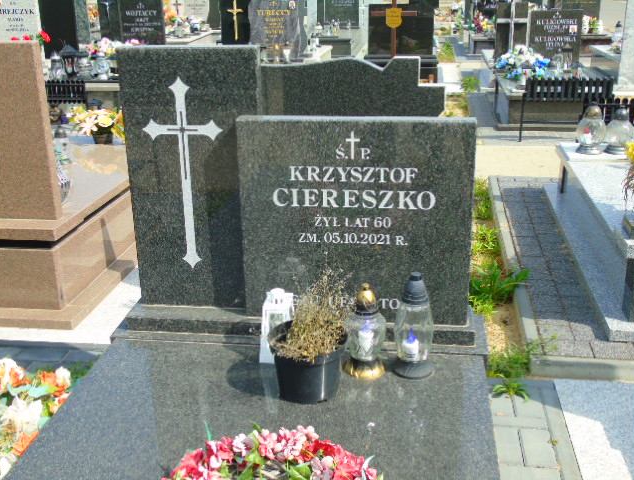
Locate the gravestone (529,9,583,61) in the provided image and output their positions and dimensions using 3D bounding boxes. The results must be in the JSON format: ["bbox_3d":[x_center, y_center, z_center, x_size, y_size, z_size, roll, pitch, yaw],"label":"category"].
[{"bbox_3d":[2.755,-2.333,8.496,0.570,0.620,0.090,2,20,9],"label":"gravestone"}]

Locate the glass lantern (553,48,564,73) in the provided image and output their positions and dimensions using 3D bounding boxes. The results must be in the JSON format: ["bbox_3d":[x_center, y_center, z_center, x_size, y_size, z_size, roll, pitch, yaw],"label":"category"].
[{"bbox_3d":[2.676,-1.983,8.162,0.108,0.251,0.108,2,20,9],"label":"glass lantern"}]

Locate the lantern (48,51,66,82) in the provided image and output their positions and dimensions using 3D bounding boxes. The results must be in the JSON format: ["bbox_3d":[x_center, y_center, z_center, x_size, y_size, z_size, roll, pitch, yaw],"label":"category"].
[{"bbox_3d":[-2.717,-1.817,7.693,0.151,0.290,0.151,2,20,9],"label":"lantern"}]

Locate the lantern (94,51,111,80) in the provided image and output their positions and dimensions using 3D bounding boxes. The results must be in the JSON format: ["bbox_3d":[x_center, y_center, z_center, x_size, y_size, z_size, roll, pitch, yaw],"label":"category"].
[{"bbox_3d":[-2.216,-1.798,7.612,0.158,0.286,0.158,2,20,9],"label":"lantern"}]

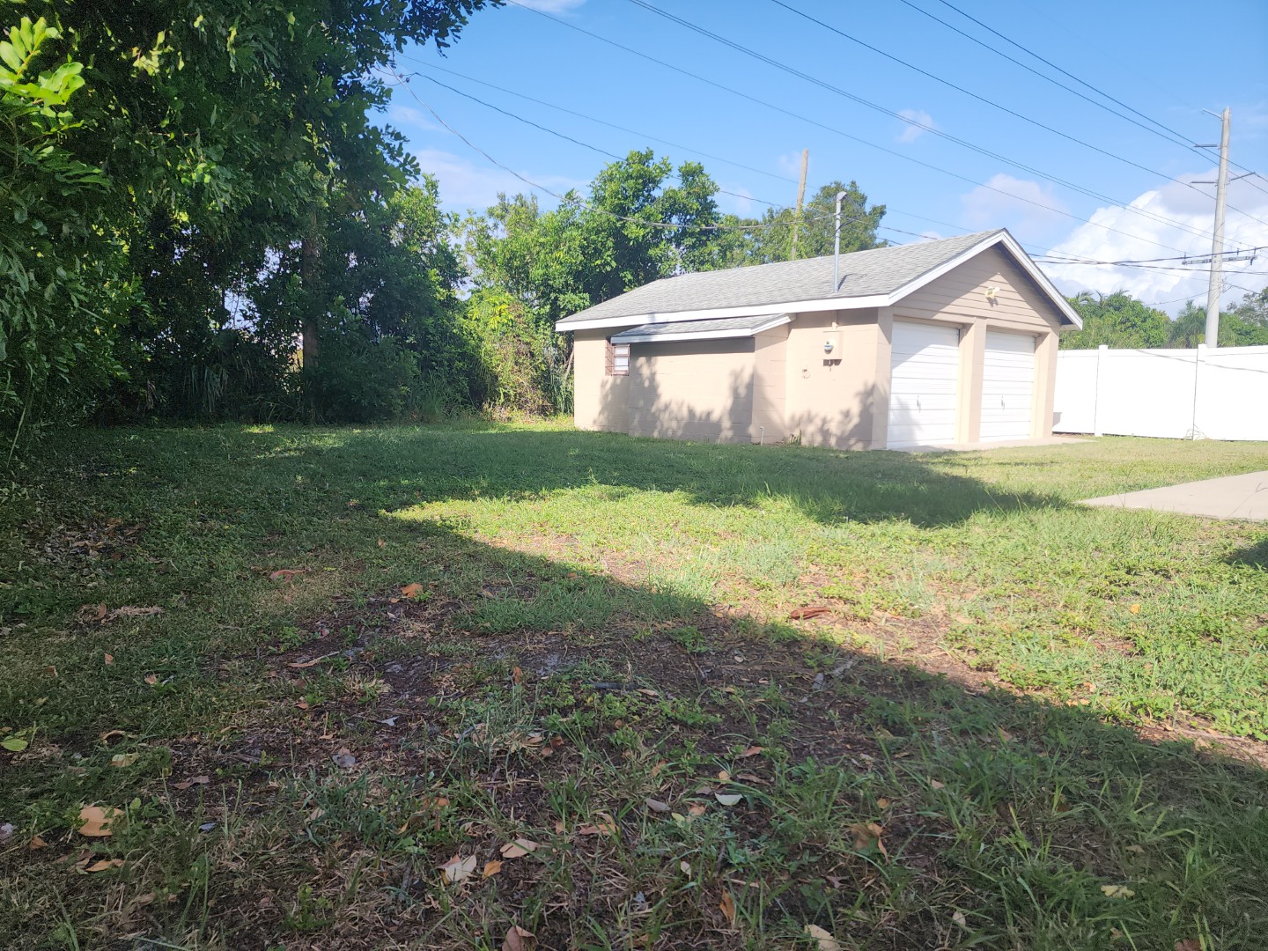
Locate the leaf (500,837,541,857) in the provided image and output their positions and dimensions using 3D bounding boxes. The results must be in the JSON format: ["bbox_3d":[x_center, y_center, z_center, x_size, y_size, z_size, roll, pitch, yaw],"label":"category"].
[{"bbox_3d":[-0.231,0.753,1.701,0.085,0.020,0.055,-1,6,-17],"label":"leaf"}]

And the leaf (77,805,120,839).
[{"bbox_3d":[-1.136,0.731,1.786,0.085,0.020,0.080,-1,6,-17],"label":"leaf"}]

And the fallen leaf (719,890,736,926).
[{"bbox_3d":[0.171,0.777,1.522,0.032,0.025,0.090,1,6,0],"label":"fallen leaf"}]

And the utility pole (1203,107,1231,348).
[{"bbox_3d":[27.773,-10.075,40.141,0.520,14.350,0.520,1,6,0],"label":"utility pole"}]

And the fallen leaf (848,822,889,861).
[{"bbox_3d":[0.496,0.757,1.761,0.075,0.030,0.070,3,6,17],"label":"fallen leaf"}]

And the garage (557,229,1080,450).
[{"bbox_3d":[3.366,-2.708,17.507,6.740,3.620,8.550,-4,8,-39],"label":"garage"}]

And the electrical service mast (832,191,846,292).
[{"bbox_3d":[3.213,-3.608,13.133,0.190,1.620,0.100,1,6,6],"label":"electrical service mast"}]

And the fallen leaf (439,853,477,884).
[{"bbox_3d":[-0.346,0.758,1.635,0.074,0.030,0.060,0,6,-11],"label":"fallen leaf"}]

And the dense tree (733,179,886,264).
[{"bbox_3d":[6.287,-6.389,30.498,5.700,8.370,5.400,1,6,0],"label":"dense tree"}]

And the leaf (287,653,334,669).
[{"bbox_3d":[-1.099,0.622,2.855,0.140,0.020,0.040,-3,7,-30],"label":"leaf"}]

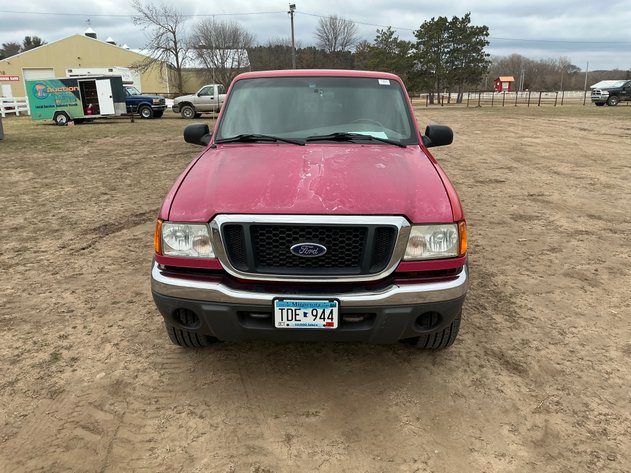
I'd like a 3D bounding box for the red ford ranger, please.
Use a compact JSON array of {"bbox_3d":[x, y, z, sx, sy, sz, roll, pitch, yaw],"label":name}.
[{"bbox_3d":[0.055,-0.639,4.815,1.860,1.750,5.060,0,16,2],"label":"red ford ranger"}]

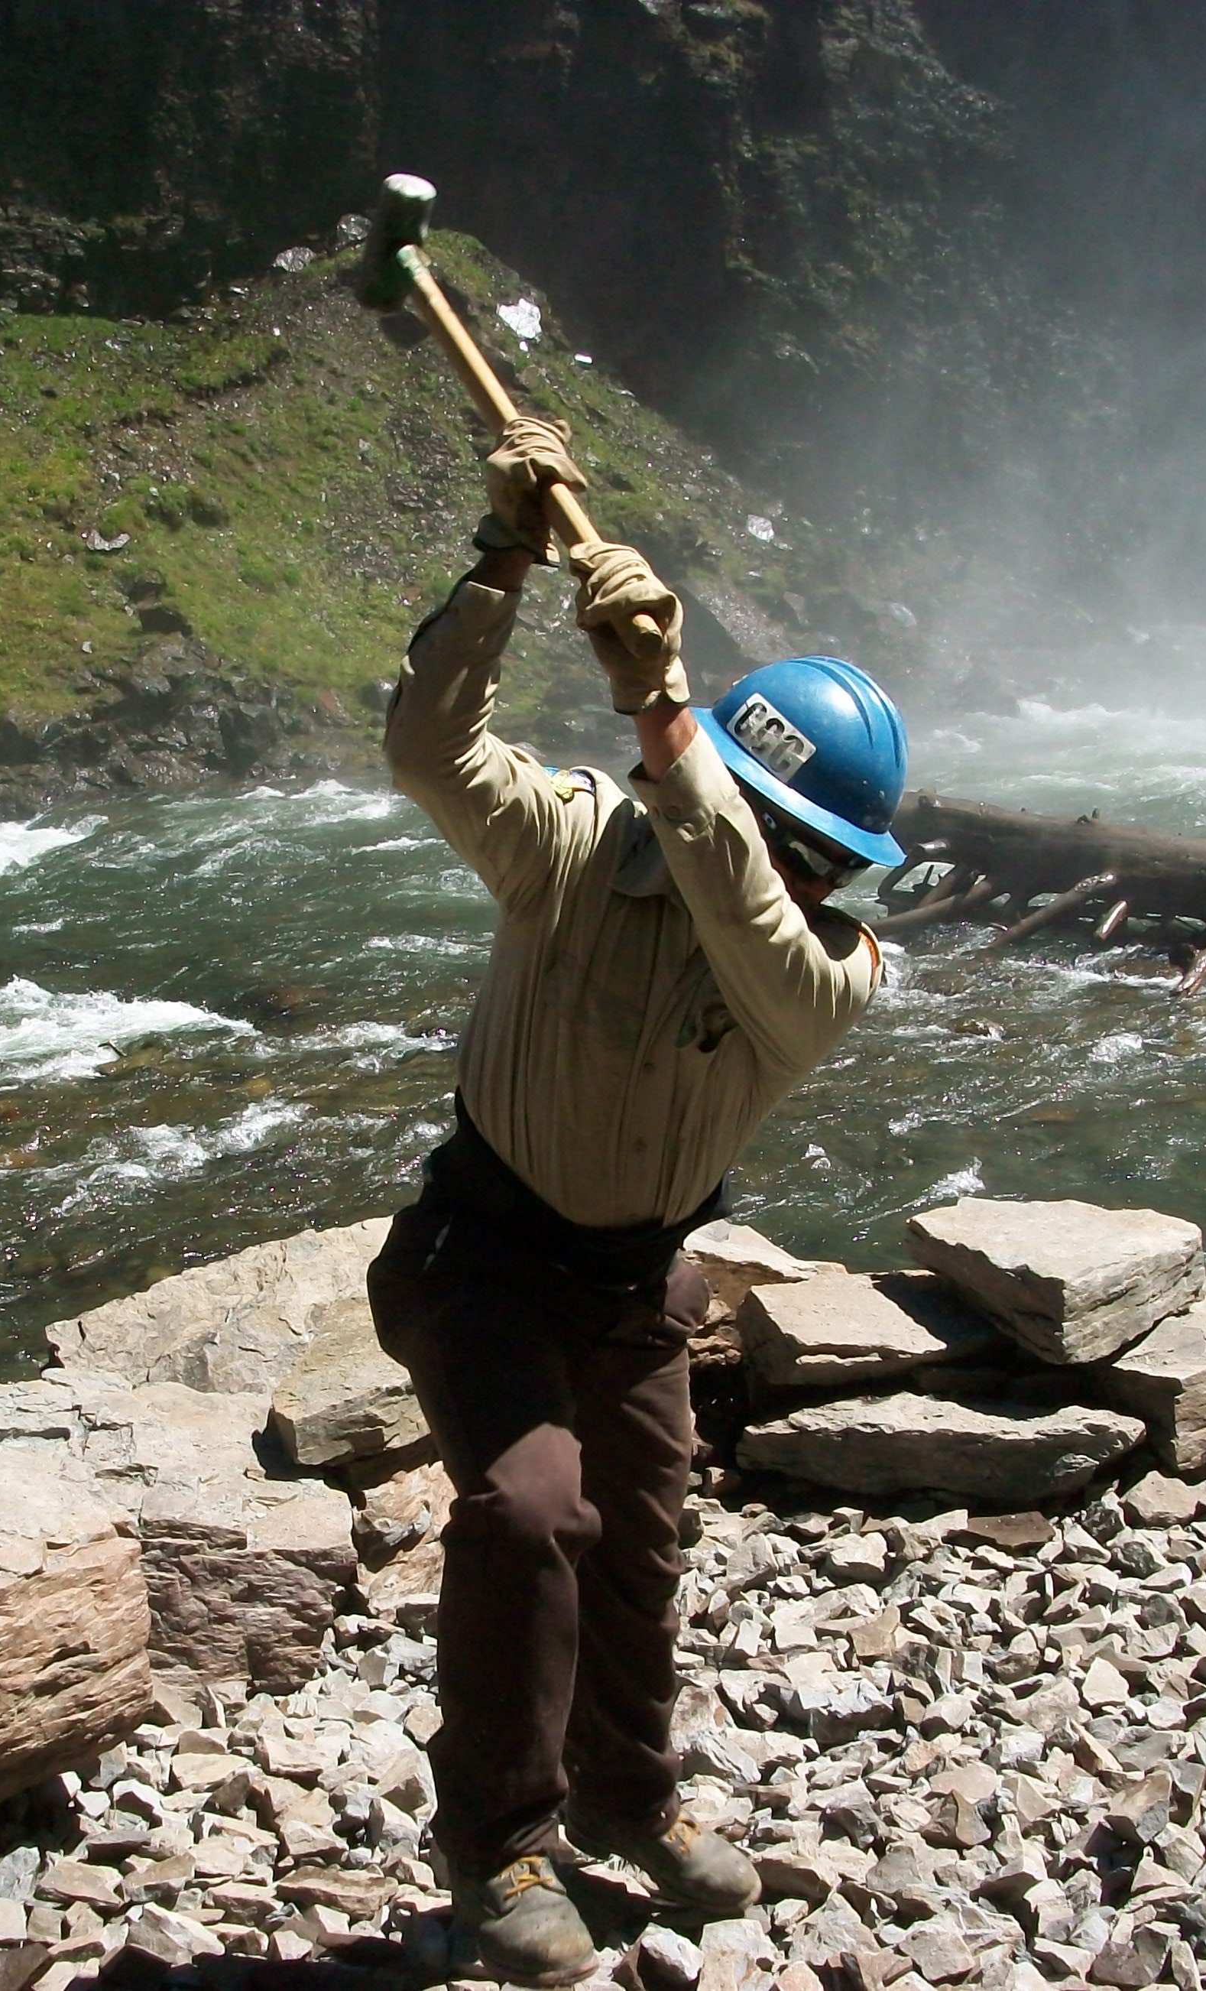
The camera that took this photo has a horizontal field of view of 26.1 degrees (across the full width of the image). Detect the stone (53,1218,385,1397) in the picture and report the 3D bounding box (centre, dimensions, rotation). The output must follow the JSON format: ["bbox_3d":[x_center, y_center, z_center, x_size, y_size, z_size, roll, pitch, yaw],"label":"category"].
[{"bbox_3d":[-0.640,0.702,5.527,0.480,0.260,1.000,6,9,40],"label":"stone"}]

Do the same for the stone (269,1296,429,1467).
[{"bbox_3d":[-0.380,0.710,4.802,0.360,0.150,0.380,-5,9,-35],"label":"stone"}]

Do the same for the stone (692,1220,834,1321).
[{"bbox_3d":[0.320,0.590,5.614,0.340,0.170,0.300,2,7,15],"label":"stone"}]

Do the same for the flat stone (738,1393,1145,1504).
[{"bbox_3d":[0.605,0.809,4.678,0.690,0.140,0.280,0,9,0],"label":"flat stone"}]

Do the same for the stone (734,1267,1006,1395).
[{"bbox_3d":[0.530,0.639,4.994,0.500,0.095,0.400,0,10,-2],"label":"stone"}]

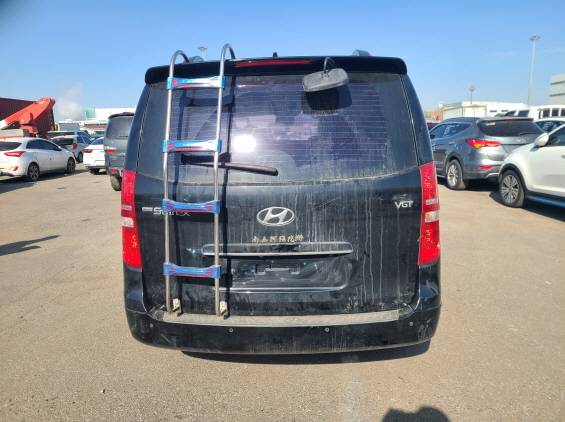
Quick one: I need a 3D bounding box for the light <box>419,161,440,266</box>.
[{"bbox_3d":[0.830,0.024,2.378,0.160,0.570,0.220,-1,11,3],"label":"light"}]

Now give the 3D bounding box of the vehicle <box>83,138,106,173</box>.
[{"bbox_3d":[-6.216,-2.381,17.533,1.820,1.450,4.600,-1,11,3],"label":"vehicle"}]

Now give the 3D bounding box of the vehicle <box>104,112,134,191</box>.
[{"bbox_3d":[-3.349,-1.754,12.597,1.930,1.920,5.140,-1,11,3],"label":"vehicle"}]

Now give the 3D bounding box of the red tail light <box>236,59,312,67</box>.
[{"bbox_3d":[-0.043,-0.775,2.234,0.420,0.040,0.060,-1,11,3],"label":"red tail light"}]

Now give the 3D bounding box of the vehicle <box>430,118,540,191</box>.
[{"bbox_3d":[4.959,-1.594,11.215,1.880,1.680,4.690,-1,11,3],"label":"vehicle"}]

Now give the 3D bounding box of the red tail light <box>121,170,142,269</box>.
[{"bbox_3d":[-0.867,0.051,2.480,0.160,0.570,0.220,-1,11,3],"label":"red tail light"}]

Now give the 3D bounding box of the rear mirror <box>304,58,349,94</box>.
[{"bbox_3d":[0.204,-0.693,2.144,0.240,0.140,0.070,-8,-29,0],"label":"rear mirror"}]

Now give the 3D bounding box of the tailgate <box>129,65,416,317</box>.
[{"bbox_3d":[-0.023,-0.106,2.381,1.570,1.330,0.340,-1,11,3],"label":"tailgate"}]

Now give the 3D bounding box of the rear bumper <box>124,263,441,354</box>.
[{"bbox_3d":[-0.007,0.536,2.483,1.860,0.460,0.420,-1,11,3],"label":"rear bumper"}]

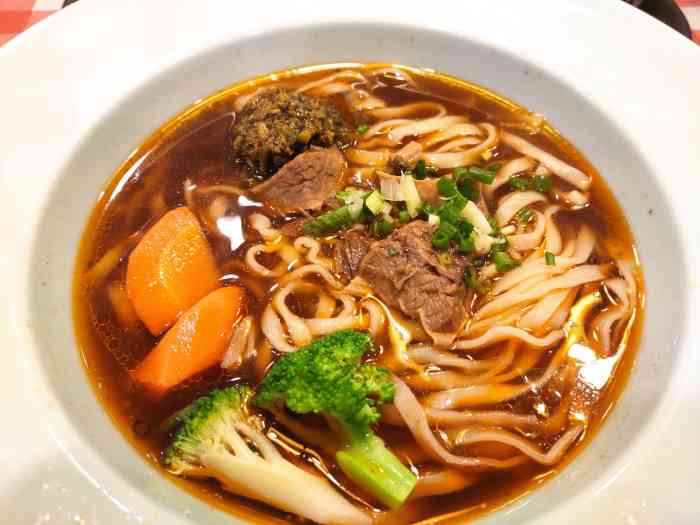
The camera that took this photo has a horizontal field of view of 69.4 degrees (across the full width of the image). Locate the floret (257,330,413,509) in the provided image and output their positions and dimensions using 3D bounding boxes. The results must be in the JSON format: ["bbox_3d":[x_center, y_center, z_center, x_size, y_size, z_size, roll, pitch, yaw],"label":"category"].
[{"bbox_3d":[0.001,0.046,0.150,0.040,0.036,0.054,-32,64,-19],"label":"floret"}]

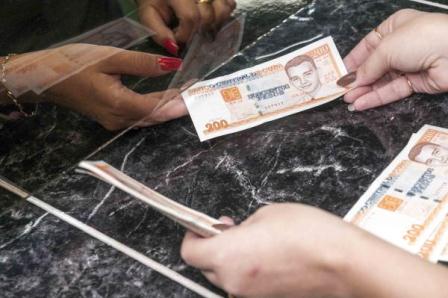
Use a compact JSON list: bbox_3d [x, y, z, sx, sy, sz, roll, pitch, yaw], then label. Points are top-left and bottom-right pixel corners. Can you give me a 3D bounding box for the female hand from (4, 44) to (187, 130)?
[{"bbox_3d":[-0.118,-0.058,1.090,0.180,0.068,0.080,7,38,9],"label":"female hand"}]

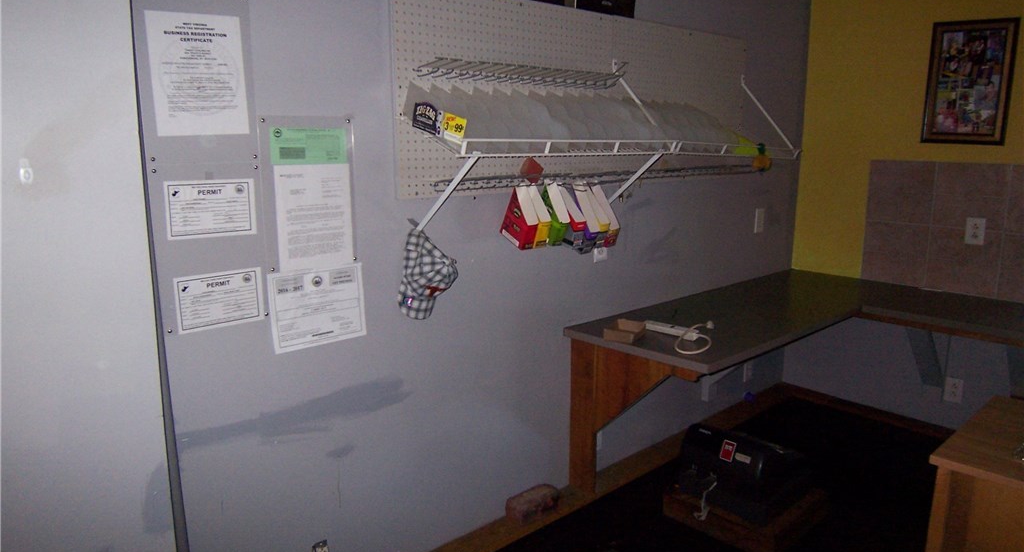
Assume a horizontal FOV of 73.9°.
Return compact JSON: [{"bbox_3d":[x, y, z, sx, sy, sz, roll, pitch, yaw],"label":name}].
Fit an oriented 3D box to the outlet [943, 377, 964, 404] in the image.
[{"bbox_3d":[2.063,0.535,3.175,0.012,0.115,0.071,-9,14,-40],"label":"outlet"}]

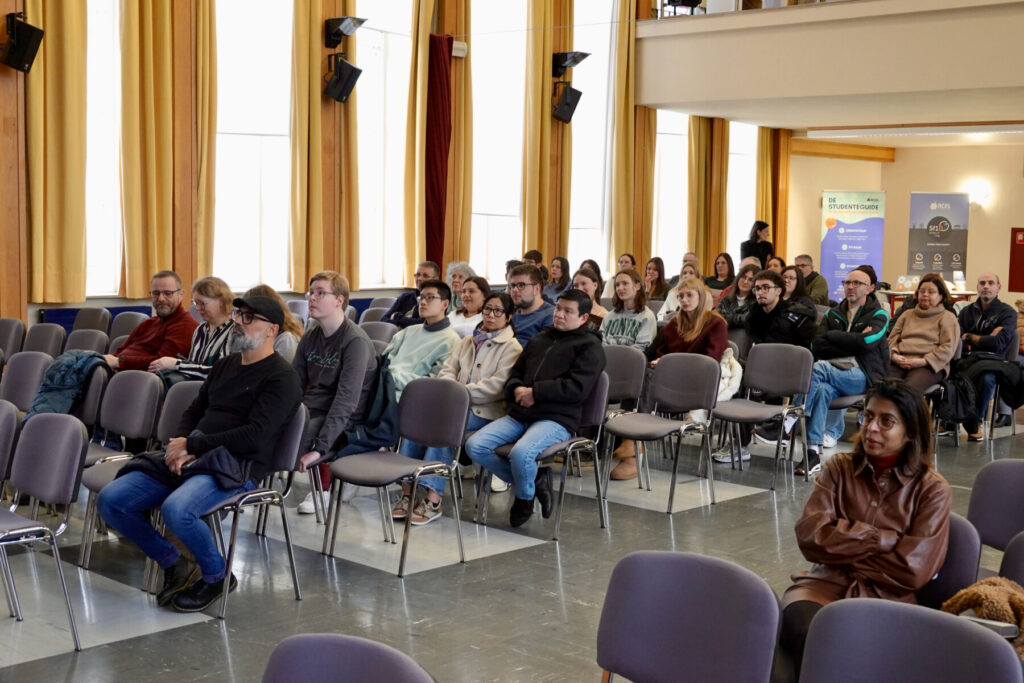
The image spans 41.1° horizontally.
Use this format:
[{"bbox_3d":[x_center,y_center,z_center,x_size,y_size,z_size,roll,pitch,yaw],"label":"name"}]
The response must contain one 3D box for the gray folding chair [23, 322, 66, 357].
[{"bbox_3d":[-3.215,0.310,8.754,0.520,0.825,0.570,6,7,43],"label":"gray folding chair"}]

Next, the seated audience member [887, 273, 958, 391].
[{"bbox_3d":[2.794,0.135,9.576,0.550,1.220,0.780,6,7,43],"label":"seated audience member"}]

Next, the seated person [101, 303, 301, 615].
[{"bbox_3d":[-1.232,0.445,5.388,0.570,1.240,0.830,5,6,34],"label":"seated person"}]

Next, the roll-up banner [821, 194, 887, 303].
[{"bbox_3d":[4.648,-1.047,18.690,0.870,2.010,0.180,2,5,10],"label":"roll-up banner"}]

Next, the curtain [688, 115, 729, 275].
[{"bbox_3d":[2.368,-1.714,16.422,0.180,1.950,0.720,6,7,44],"label":"curtain"}]

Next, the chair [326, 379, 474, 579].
[{"bbox_3d":[-0.520,0.590,6.207,0.525,0.820,0.540,6,7,44],"label":"chair"}]

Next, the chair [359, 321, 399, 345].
[{"bbox_3d":[-1.109,0.287,9.437,0.525,0.820,0.540,6,7,44],"label":"chair"}]

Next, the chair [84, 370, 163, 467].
[{"bbox_3d":[-1.950,0.557,6.293,0.525,0.820,0.540,6,7,44],"label":"chair"}]

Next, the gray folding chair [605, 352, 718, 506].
[{"bbox_3d":[0.827,0.487,7.600,0.525,0.820,0.540,6,7,44],"label":"gray folding chair"}]

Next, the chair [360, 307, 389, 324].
[{"bbox_3d":[-1.268,0.149,10.938,0.525,0.820,0.540,6,7,44],"label":"chair"}]

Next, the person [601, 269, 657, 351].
[{"bbox_3d":[0.608,0.152,8.932,0.500,1.240,0.800,5,6,37],"label":"person"}]

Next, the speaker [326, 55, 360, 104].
[{"bbox_3d":[-1.554,-2.403,12.596,0.200,0.350,0.200,-5,36,-46],"label":"speaker"}]

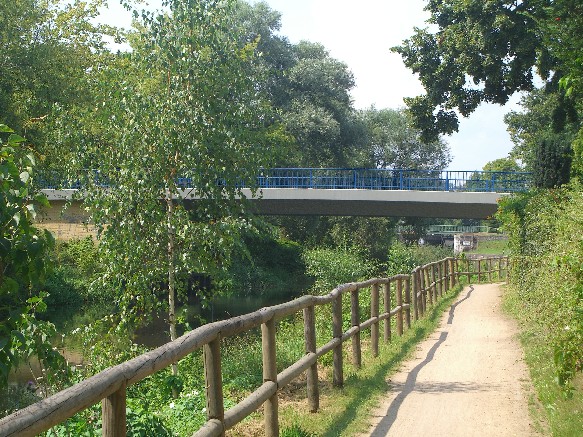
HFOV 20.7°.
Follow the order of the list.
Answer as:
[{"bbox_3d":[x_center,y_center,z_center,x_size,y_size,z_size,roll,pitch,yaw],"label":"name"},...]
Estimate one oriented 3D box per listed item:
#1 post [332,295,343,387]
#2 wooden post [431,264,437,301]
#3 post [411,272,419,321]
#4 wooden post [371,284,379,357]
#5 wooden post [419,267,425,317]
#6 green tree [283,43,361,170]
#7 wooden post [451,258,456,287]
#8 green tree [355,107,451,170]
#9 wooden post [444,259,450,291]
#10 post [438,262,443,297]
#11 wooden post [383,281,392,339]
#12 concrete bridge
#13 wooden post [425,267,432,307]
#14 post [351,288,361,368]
[{"bbox_3d":[0.530,1.379,18.084,0.108,1.040,0.108,-1,-1,0],"label":"post"},{"bbox_3d":[3.879,1.779,43.438,0.100,1.040,0.100,-4,-1,0],"label":"wooden post"},{"bbox_3d":[2.616,1.648,33.800,0.105,1.000,0.105,-5,-1,0],"label":"post"},{"bbox_3d":[1.200,1.460,22.790,0.100,1.040,0.100,0,-1,0],"label":"wooden post"},{"bbox_3d":[2.836,1.614,34.900,0.105,1.000,0.105,-4,-1,0],"label":"wooden post"},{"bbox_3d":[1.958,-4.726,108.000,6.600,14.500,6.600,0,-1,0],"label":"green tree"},{"bbox_3d":[5.622,1.943,56.016,0.115,1.040,0.115,-2,-1,0],"label":"wooden post"},{"bbox_3d":[7.980,-2.732,115.000,7.000,10.800,7.000,0,-1,0],"label":"green tree"},{"bbox_3d":[4.893,1.821,50.500,0.110,1.030,0.110,-4,-1,0],"label":"wooden post"},{"bbox_3d":[4.494,1.852,48.363,0.100,1.040,0.100,-2,-1,0],"label":"post"},{"bbox_3d":[1.590,1.532,26.500,0.105,1.000,0.105,-1,-1,0],"label":"wooden post"},{"bbox_3d":[-0.398,-0.746,79.500,25.000,3.400,4.000,0,-1,5],"label":"concrete bridge"},{"bbox_3d":[3.522,1.753,41.079,0.100,1.040,0.100,-6,-1,0],"label":"wooden post"},{"bbox_3d":[0.846,1.446,20.796,0.100,1.040,0.100,-2,-1,0],"label":"post"}]

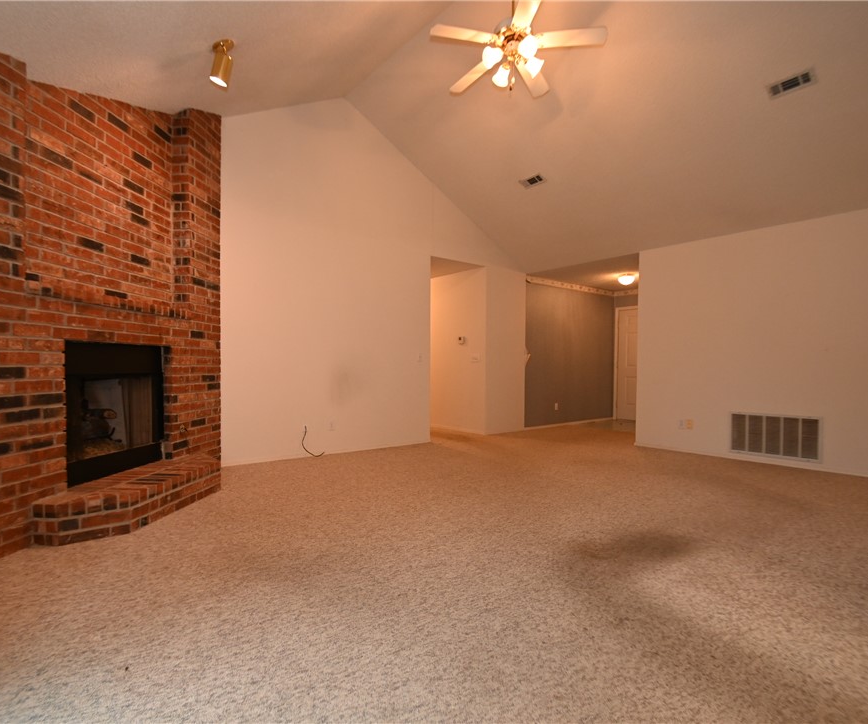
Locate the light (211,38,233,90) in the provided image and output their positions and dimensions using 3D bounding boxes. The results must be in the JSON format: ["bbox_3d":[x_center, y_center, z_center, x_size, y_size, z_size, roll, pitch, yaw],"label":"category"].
[{"bbox_3d":[-1.455,-2.050,3.100,0.165,0.300,0.140,0,0,14],"label":"light"}]

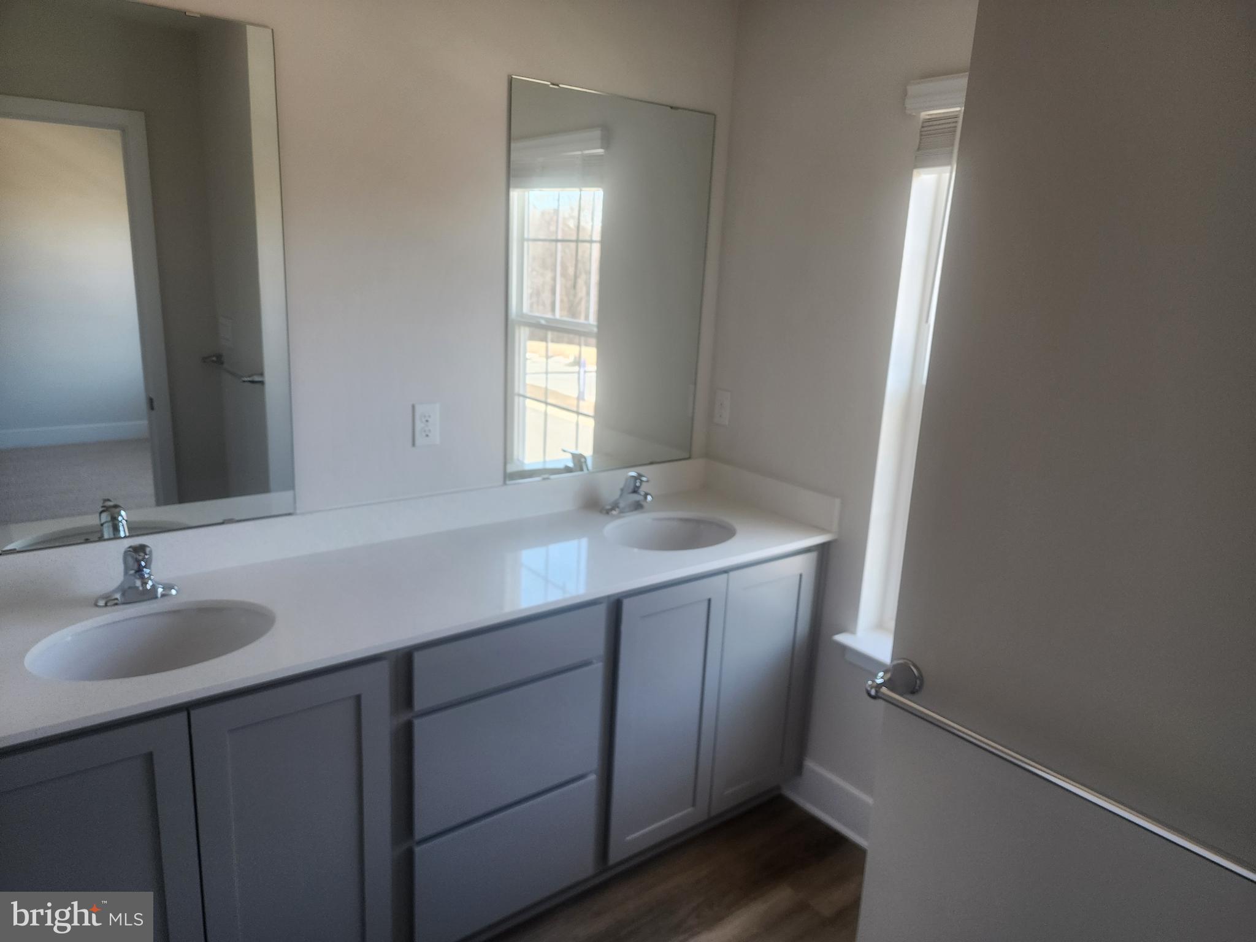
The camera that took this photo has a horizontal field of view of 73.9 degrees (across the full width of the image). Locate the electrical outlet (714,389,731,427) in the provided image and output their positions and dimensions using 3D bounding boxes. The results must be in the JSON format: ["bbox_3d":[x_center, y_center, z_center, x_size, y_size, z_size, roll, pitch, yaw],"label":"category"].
[{"bbox_3d":[0.309,-0.208,2.727,0.008,0.115,0.071,-8,18,-37],"label":"electrical outlet"}]

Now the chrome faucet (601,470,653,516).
[{"bbox_3d":[0.025,0.071,2.494,0.158,0.124,0.140,-8,18,-37],"label":"chrome faucet"}]

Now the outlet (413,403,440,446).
[{"bbox_3d":[-0.520,-0.120,2.169,0.071,0.115,0.008,-8,18,-37],"label":"outlet"}]

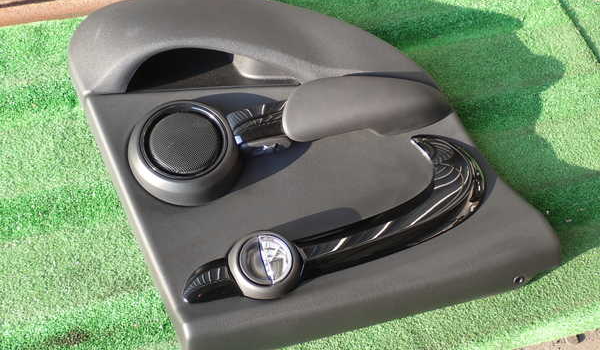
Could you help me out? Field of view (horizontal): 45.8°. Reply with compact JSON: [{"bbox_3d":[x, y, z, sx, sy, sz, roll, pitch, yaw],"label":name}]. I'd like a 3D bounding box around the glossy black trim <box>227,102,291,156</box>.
[{"bbox_3d":[-0.061,-0.087,1.221,0.120,0.048,0.055,-12,61,-10],"label":"glossy black trim"}]

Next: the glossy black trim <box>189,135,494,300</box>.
[{"bbox_3d":[0.060,0.059,1.146,0.520,0.045,0.212,-12,61,-10],"label":"glossy black trim"}]

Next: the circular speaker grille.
[{"bbox_3d":[-0.191,-0.050,1.173,0.124,0.016,0.124,-12,61,-10],"label":"circular speaker grille"}]

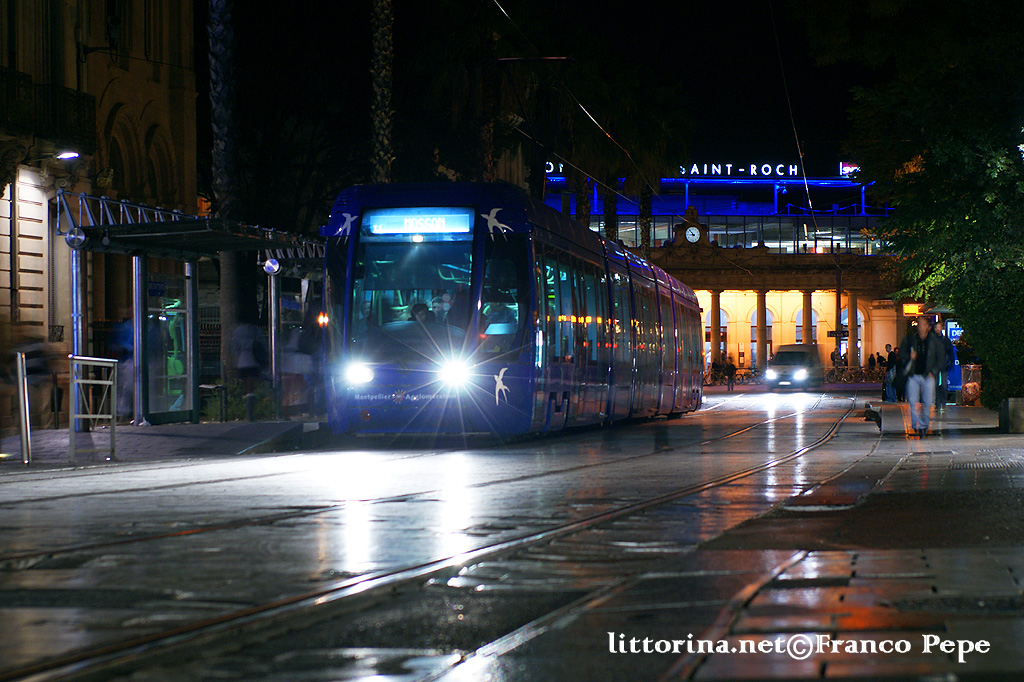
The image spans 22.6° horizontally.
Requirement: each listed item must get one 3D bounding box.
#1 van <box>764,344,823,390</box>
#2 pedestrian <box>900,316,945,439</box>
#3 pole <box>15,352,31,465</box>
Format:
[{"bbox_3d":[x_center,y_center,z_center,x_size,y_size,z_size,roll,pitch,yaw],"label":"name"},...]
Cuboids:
[{"bbox_3d":[13.516,1.311,122.000,1.970,2.220,4.900,0,0,14],"label":"van"},{"bbox_3d":[6.033,0.530,37.700,0.600,1.770,0.420,0,0,10],"label":"pedestrian"},{"bbox_3d":[-4.475,0.618,23.500,0.085,1.030,0.085,-3,0,0],"label":"pole"}]

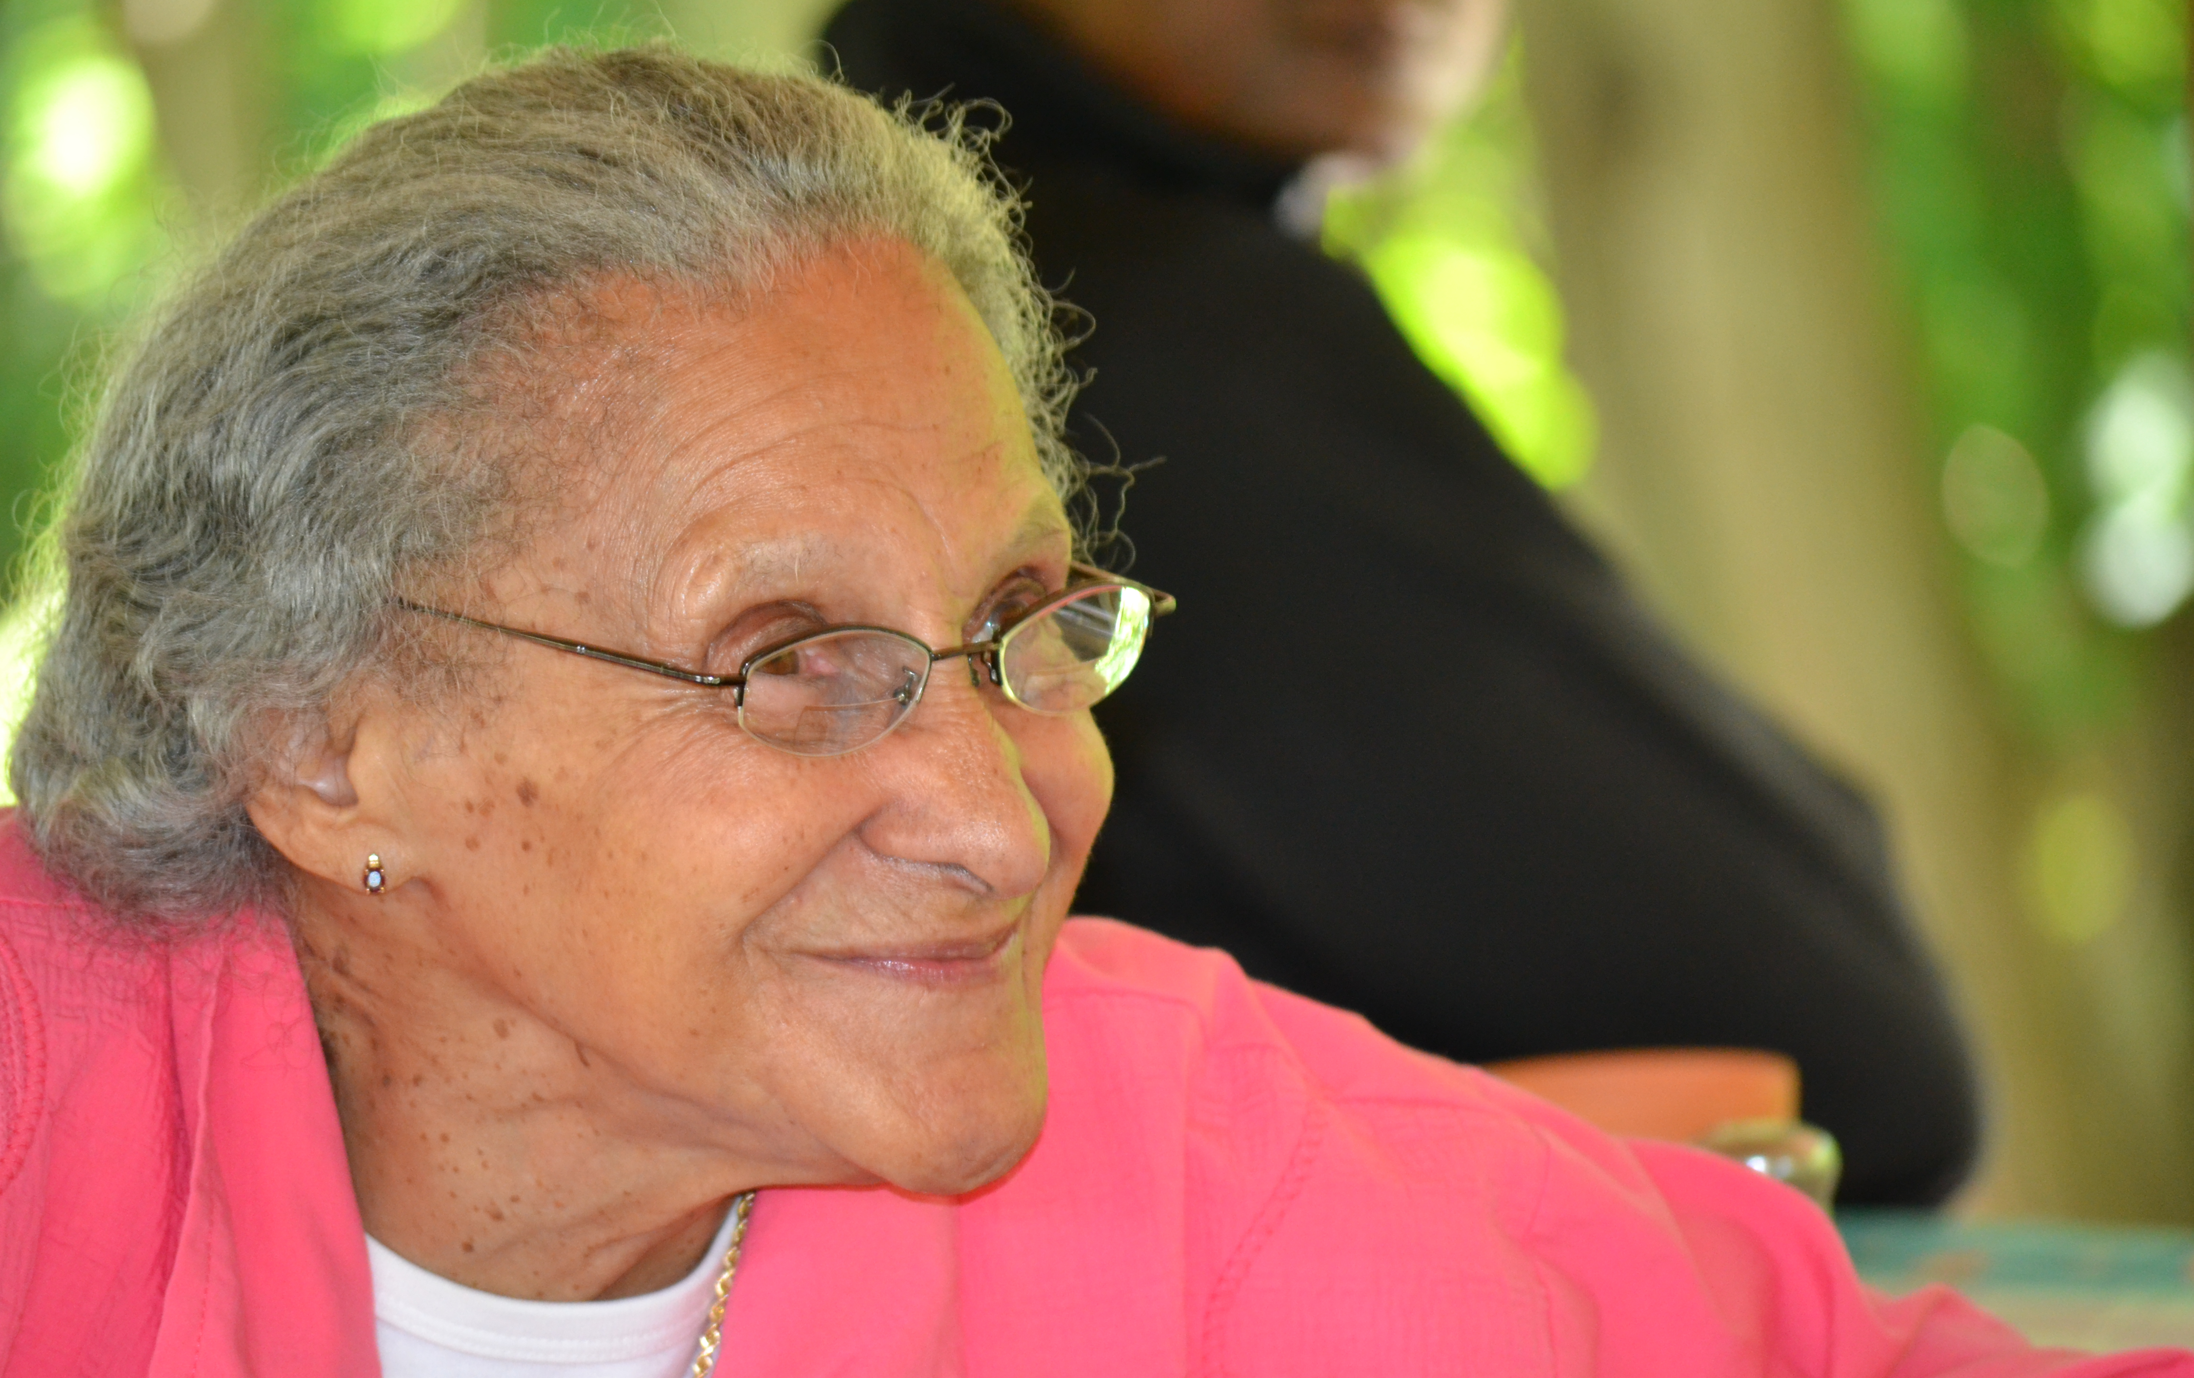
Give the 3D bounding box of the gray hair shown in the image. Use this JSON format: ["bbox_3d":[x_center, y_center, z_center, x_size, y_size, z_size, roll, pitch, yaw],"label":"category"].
[{"bbox_3d":[-0.107,-0.039,2.850,0.198,0.176,0.175,8,10,40],"label":"gray hair"}]

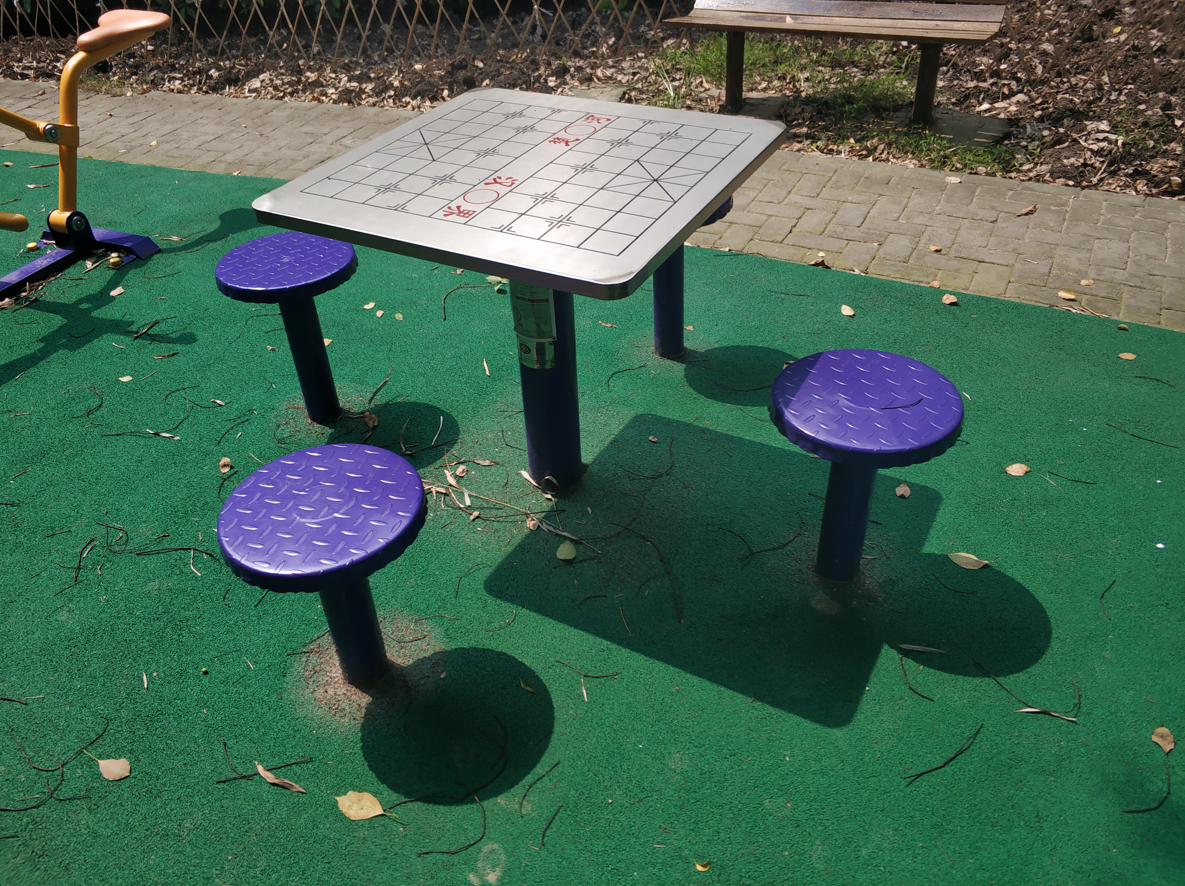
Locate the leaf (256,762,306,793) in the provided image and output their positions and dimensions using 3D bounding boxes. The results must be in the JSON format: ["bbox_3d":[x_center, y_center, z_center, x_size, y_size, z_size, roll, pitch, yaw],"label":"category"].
[{"bbox_3d":[-0.521,0.560,1.530,0.124,0.012,0.018,17,41,25],"label":"leaf"}]

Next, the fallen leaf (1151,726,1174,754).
[{"bbox_3d":[0.932,0.485,1.508,0.034,0.014,0.055,11,39,18],"label":"fallen leaf"}]

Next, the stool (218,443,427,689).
[{"bbox_3d":[-0.426,0.261,1.599,0.322,0.404,0.322,-3,37,0],"label":"stool"}]

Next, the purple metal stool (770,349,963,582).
[{"bbox_3d":[0.487,0.088,1.742,0.322,0.422,0.322,-3,37,0],"label":"purple metal stool"}]

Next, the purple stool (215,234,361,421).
[{"bbox_3d":[-0.709,-0.254,2.292,0.322,0.442,0.322,-3,37,0],"label":"purple stool"}]

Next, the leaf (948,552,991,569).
[{"bbox_3d":[0.758,0.238,1.859,0.081,0.014,0.045,9,38,15],"label":"leaf"}]

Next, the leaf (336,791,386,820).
[{"bbox_3d":[-0.375,0.585,1.486,0.090,0.010,0.050,10,38,16],"label":"leaf"}]

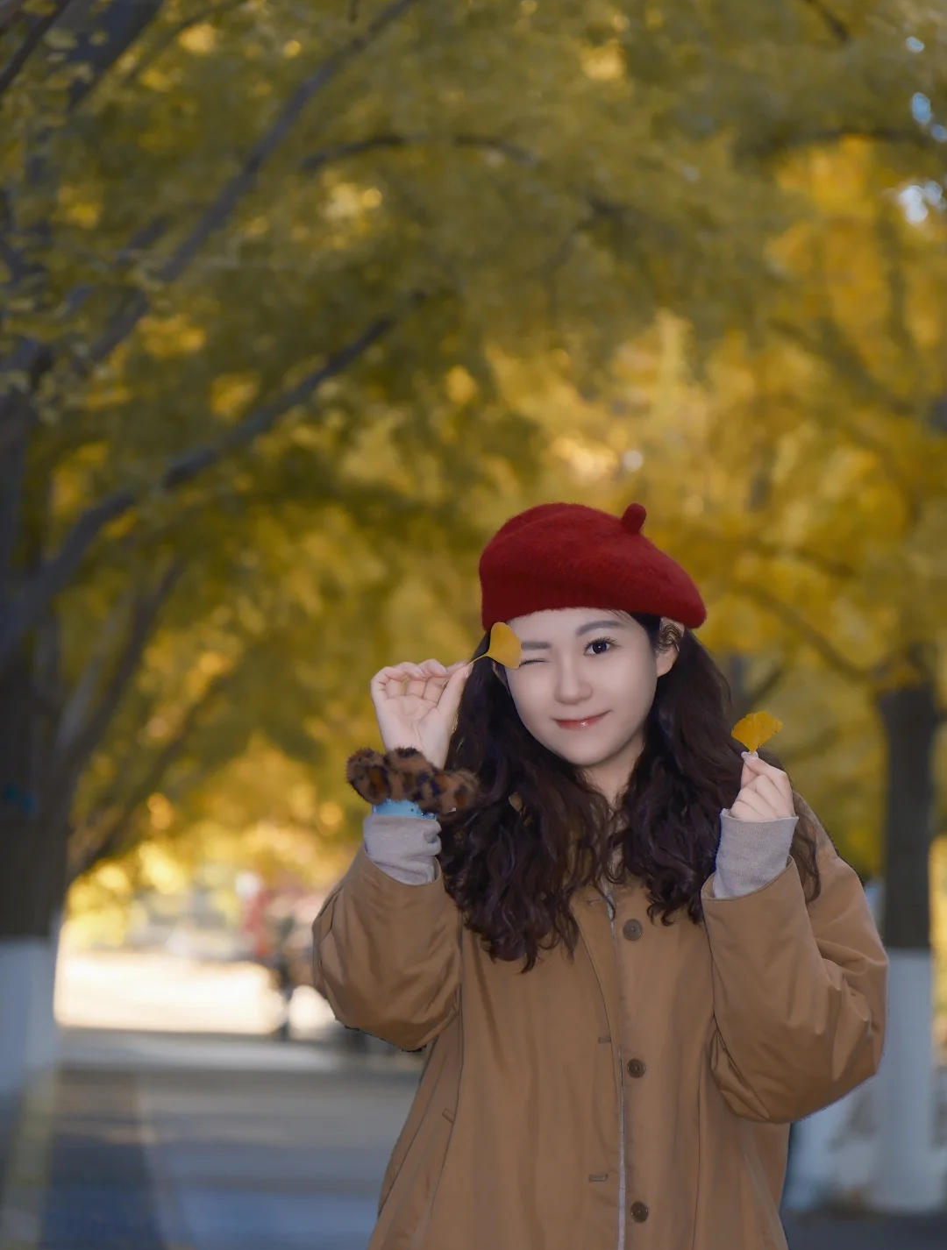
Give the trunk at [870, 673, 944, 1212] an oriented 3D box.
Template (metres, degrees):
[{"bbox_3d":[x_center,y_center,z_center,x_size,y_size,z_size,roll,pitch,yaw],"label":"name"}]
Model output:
[{"bbox_3d":[1.852,1.349,17.700,0.280,2.330,0.280,0,-4,0],"label":"trunk"}]

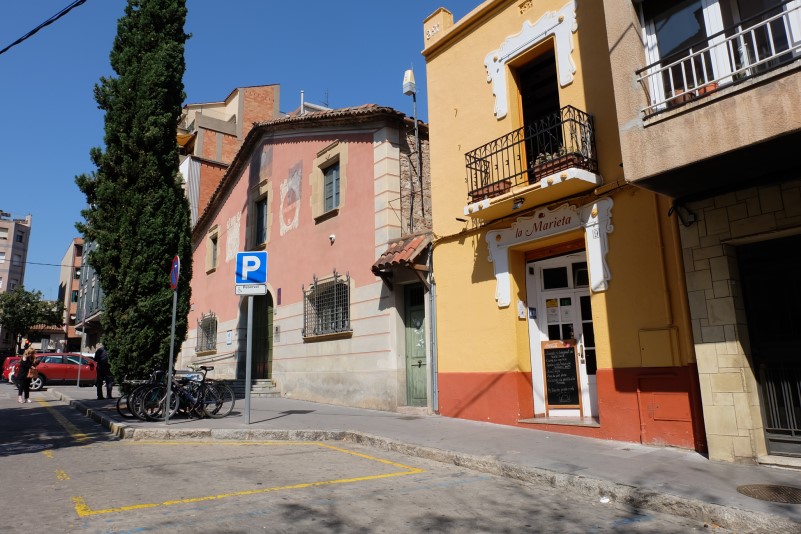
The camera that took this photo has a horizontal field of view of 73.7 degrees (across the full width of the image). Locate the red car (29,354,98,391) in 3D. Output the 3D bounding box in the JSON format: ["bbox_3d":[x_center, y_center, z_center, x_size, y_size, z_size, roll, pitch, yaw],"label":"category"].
[{"bbox_3d":[-14.474,4.622,23.559,4.300,1.600,1.800,7,-14,-35],"label":"red car"}]

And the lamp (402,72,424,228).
[{"bbox_3d":[0.296,-2.719,12.204,0.360,3.896,0.400,-8,-13,29],"label":"lamp"}]

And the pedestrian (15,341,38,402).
[{"bbox_3d":[-11.667,3.384,16.668,0.420,1.660,0.500,-7,-13,26],"label":"pedestrian"}]

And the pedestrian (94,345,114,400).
[{"bbox_3d":[-9.267,3.268,16.774,0.420,1.720,0.500,1,-12,-10],"label":"pedestrian"}]

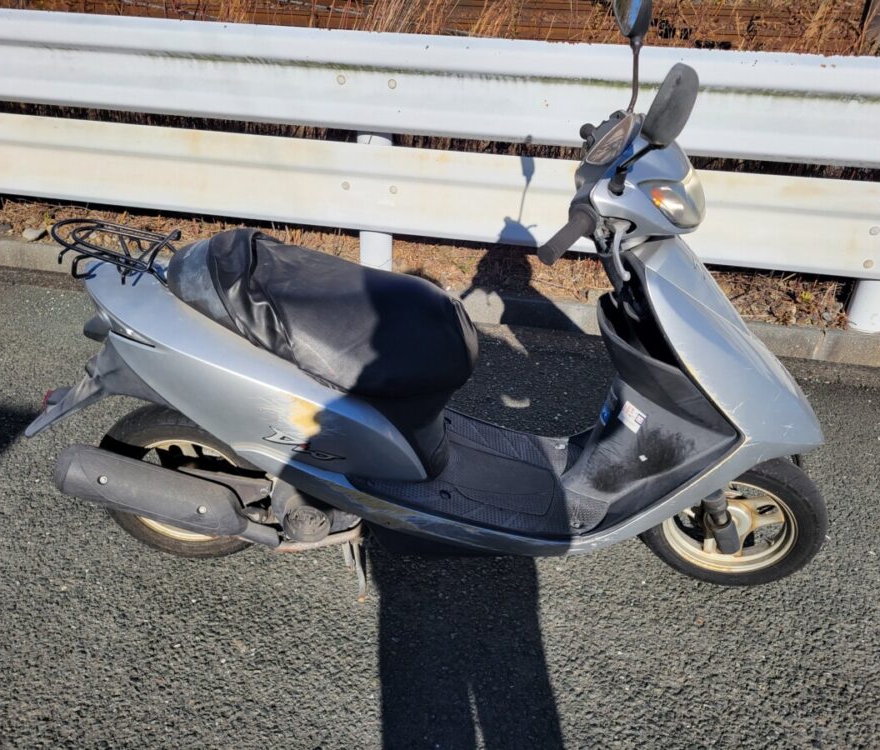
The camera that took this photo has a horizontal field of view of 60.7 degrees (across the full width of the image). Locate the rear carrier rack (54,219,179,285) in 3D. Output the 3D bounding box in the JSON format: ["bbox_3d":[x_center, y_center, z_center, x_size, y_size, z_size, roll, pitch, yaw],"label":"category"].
[{"bbox_3d":[-0.599,-0.222,1.378,0.230,0.100,0.170,1,29,-1],"label":"rear carrier rack"}]

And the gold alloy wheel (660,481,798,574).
[{"bbox_3d":[0.643,0.323,1.678,0.277,0.277,0.075,8,36,11],"label":"gold alloy wheel"}]

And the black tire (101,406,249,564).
[{"bbox_3d":[-0.542,0.237,1.631,0.408,0.408,0.090,1,29,-1],"label":"black tire"}]

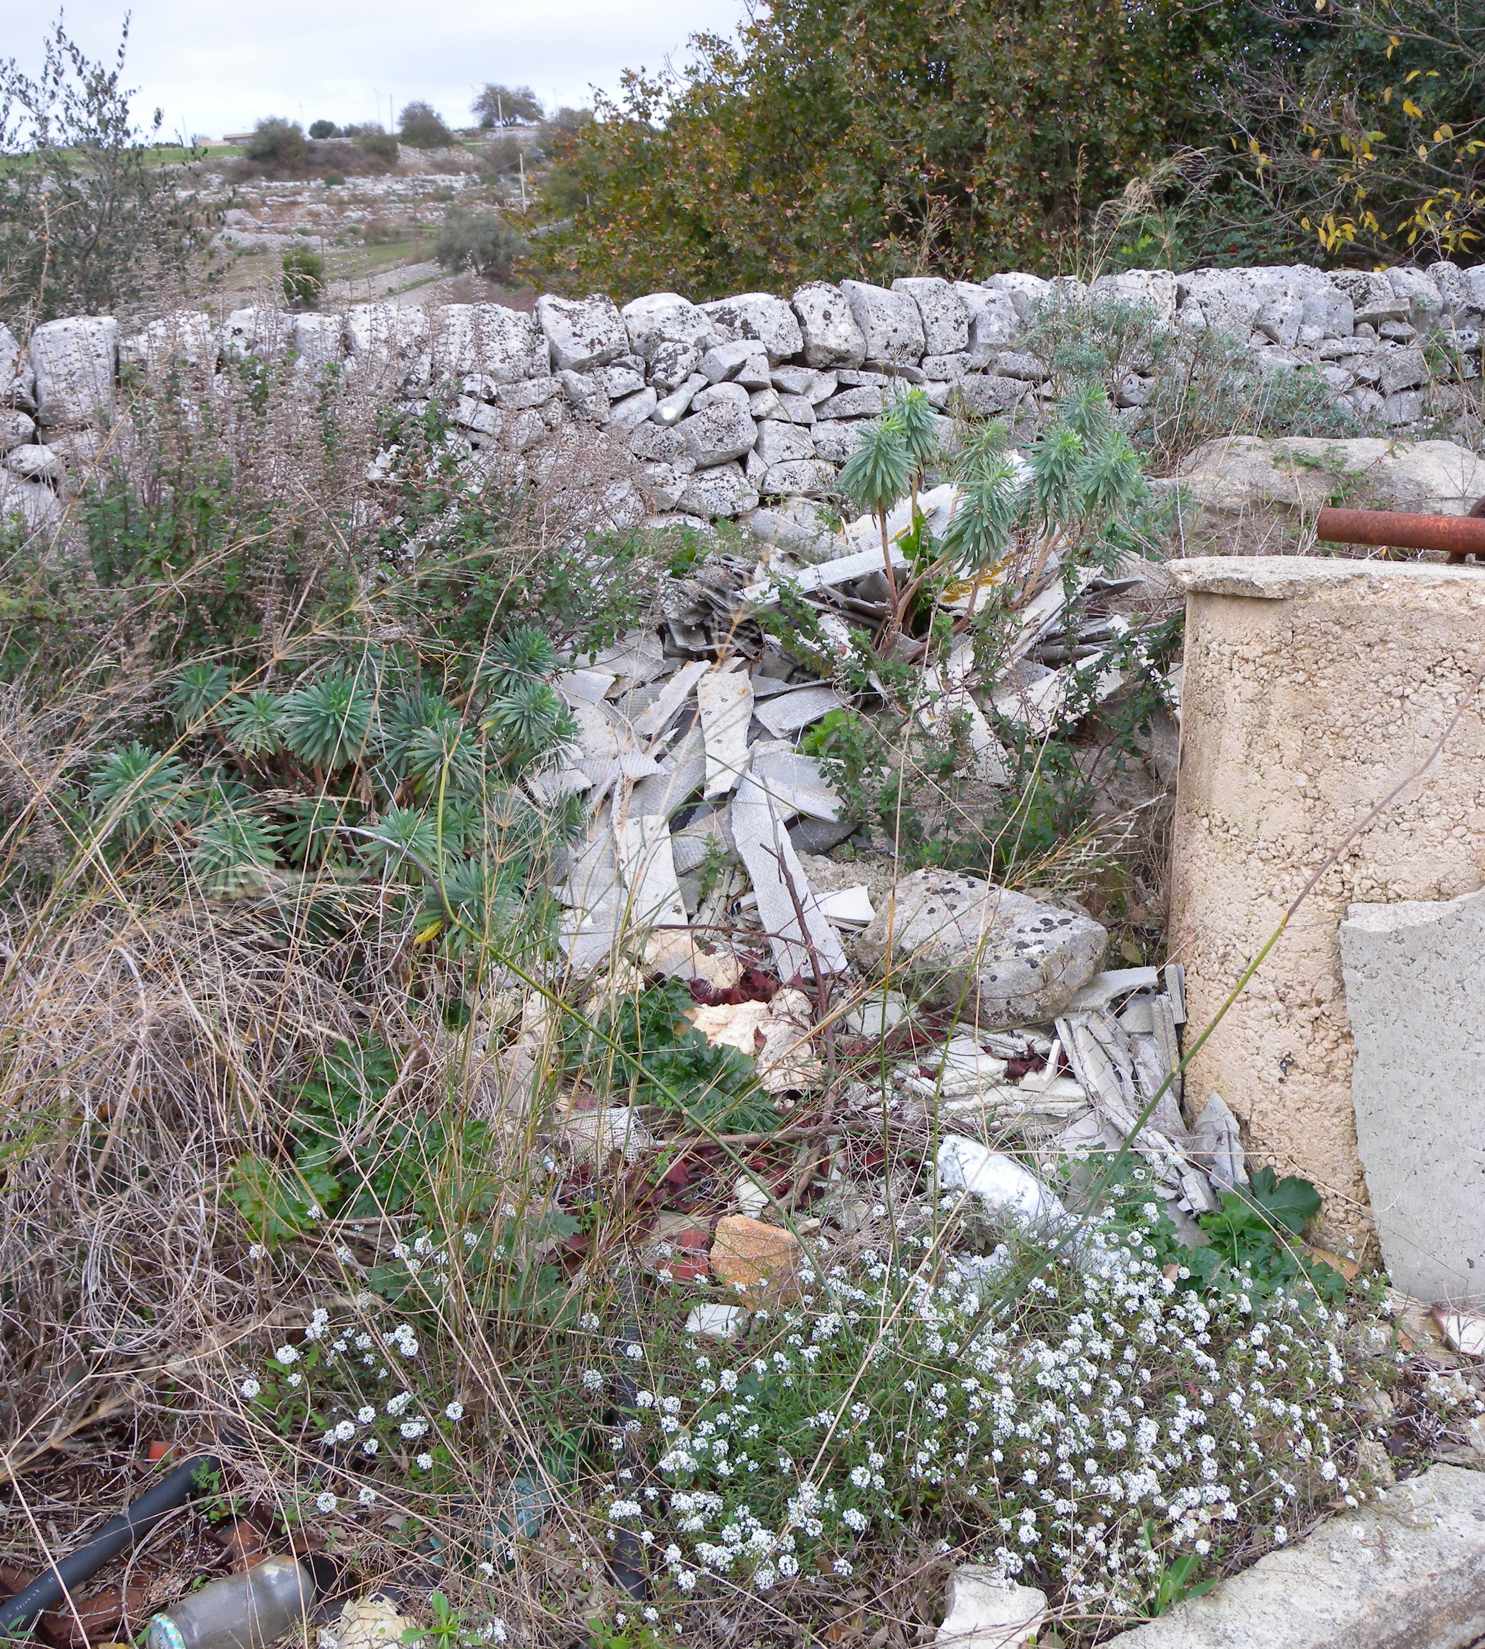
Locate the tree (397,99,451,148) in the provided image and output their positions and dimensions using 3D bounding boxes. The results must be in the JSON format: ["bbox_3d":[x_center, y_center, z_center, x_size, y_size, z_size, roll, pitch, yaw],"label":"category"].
[{"bbox_3d":[-26.801,-59.035,150.000,4.491,4.056,4.266,0,12,0],"label":"tree"}]

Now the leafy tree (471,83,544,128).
[{"bbox_3d":[-21.753,-66.692,165.000,6.693,4.143,6.358,0,12,0],"label":"leafy tree"}]

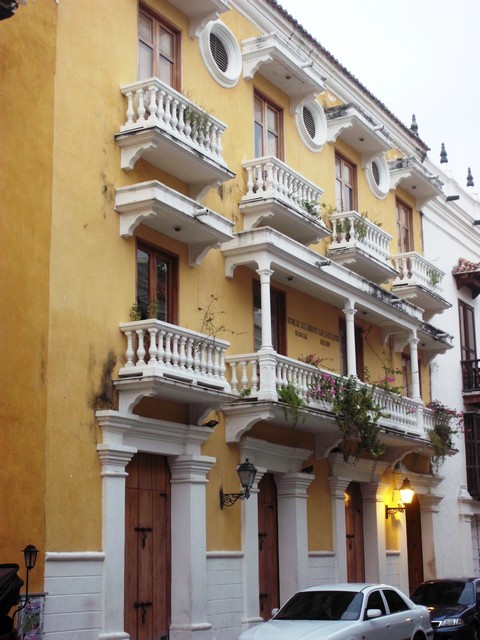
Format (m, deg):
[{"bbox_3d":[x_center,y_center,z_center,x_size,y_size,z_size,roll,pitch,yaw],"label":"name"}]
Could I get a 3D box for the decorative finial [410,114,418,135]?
[{"bbox_3d":[5.275,-5.907,35.148,0.240,0.720,0.240,-7,-13,26],"label":"decorative finial"}]

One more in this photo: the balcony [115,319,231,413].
[{"bbox_3d":[-0.944,0.882,18.372,0.721,1.339,2.659,-7,-13,27],"label":"balcony"}]

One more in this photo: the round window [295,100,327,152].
[{"bbox_3d":[1.620,-4.432,26.642,0.270,1.280,1.320,-7,-13,26],"label":"round window"}]

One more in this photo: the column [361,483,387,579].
[{"bbox_3d":[3.073,5.385,26.130,0.515,3.306,0.659,-7,-13,27],"label":"column"}]

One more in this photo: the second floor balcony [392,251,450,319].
[{"bbox_3d":[4.967,-0.777,31.744,0.740,1.450,2.880,-7,-13,26],"label":"second floor balcony"}]

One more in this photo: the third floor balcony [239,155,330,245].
[{"bbox_3d":[0.914,-2.198,22.744,0.721,1.236,2.659,-7,-13,27],"label":"third floor balcony"}]

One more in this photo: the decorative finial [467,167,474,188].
[{"bbox_3d":[7.426,-4.634,37.678,0.216,0.649,0.216,-7,-13,27],"label":"decorative finial"}]

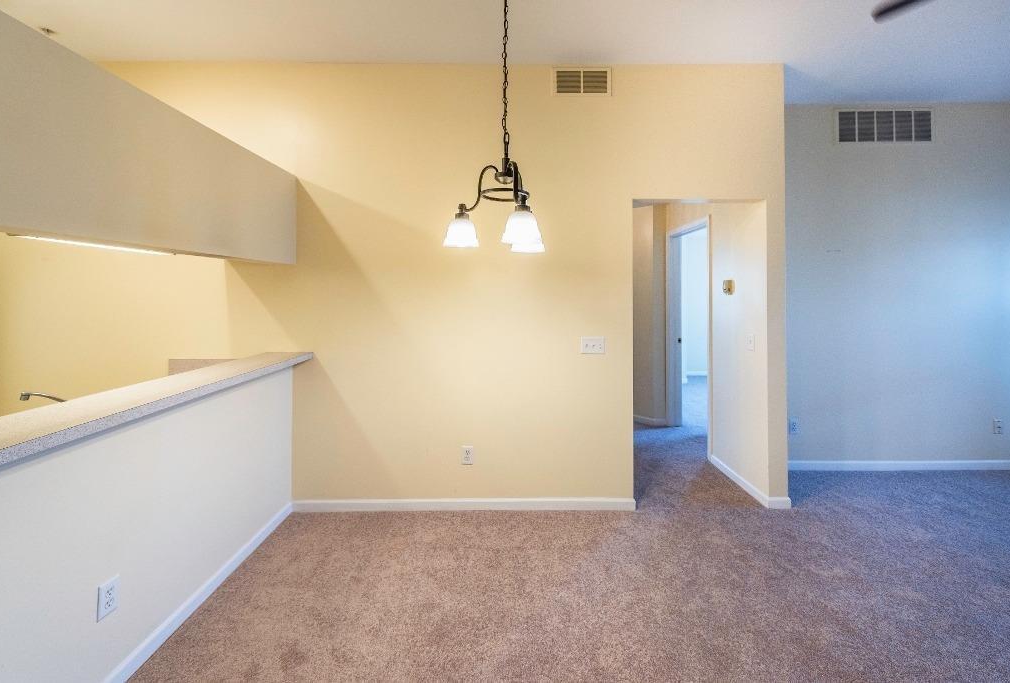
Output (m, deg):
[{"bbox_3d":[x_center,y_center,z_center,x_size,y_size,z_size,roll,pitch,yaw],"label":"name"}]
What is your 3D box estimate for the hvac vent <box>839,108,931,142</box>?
[{"bbox_3d":[3.137,-1.772,3.280,0.800,0.290,0.030,0,4,0],"label":"hvac vent"}]

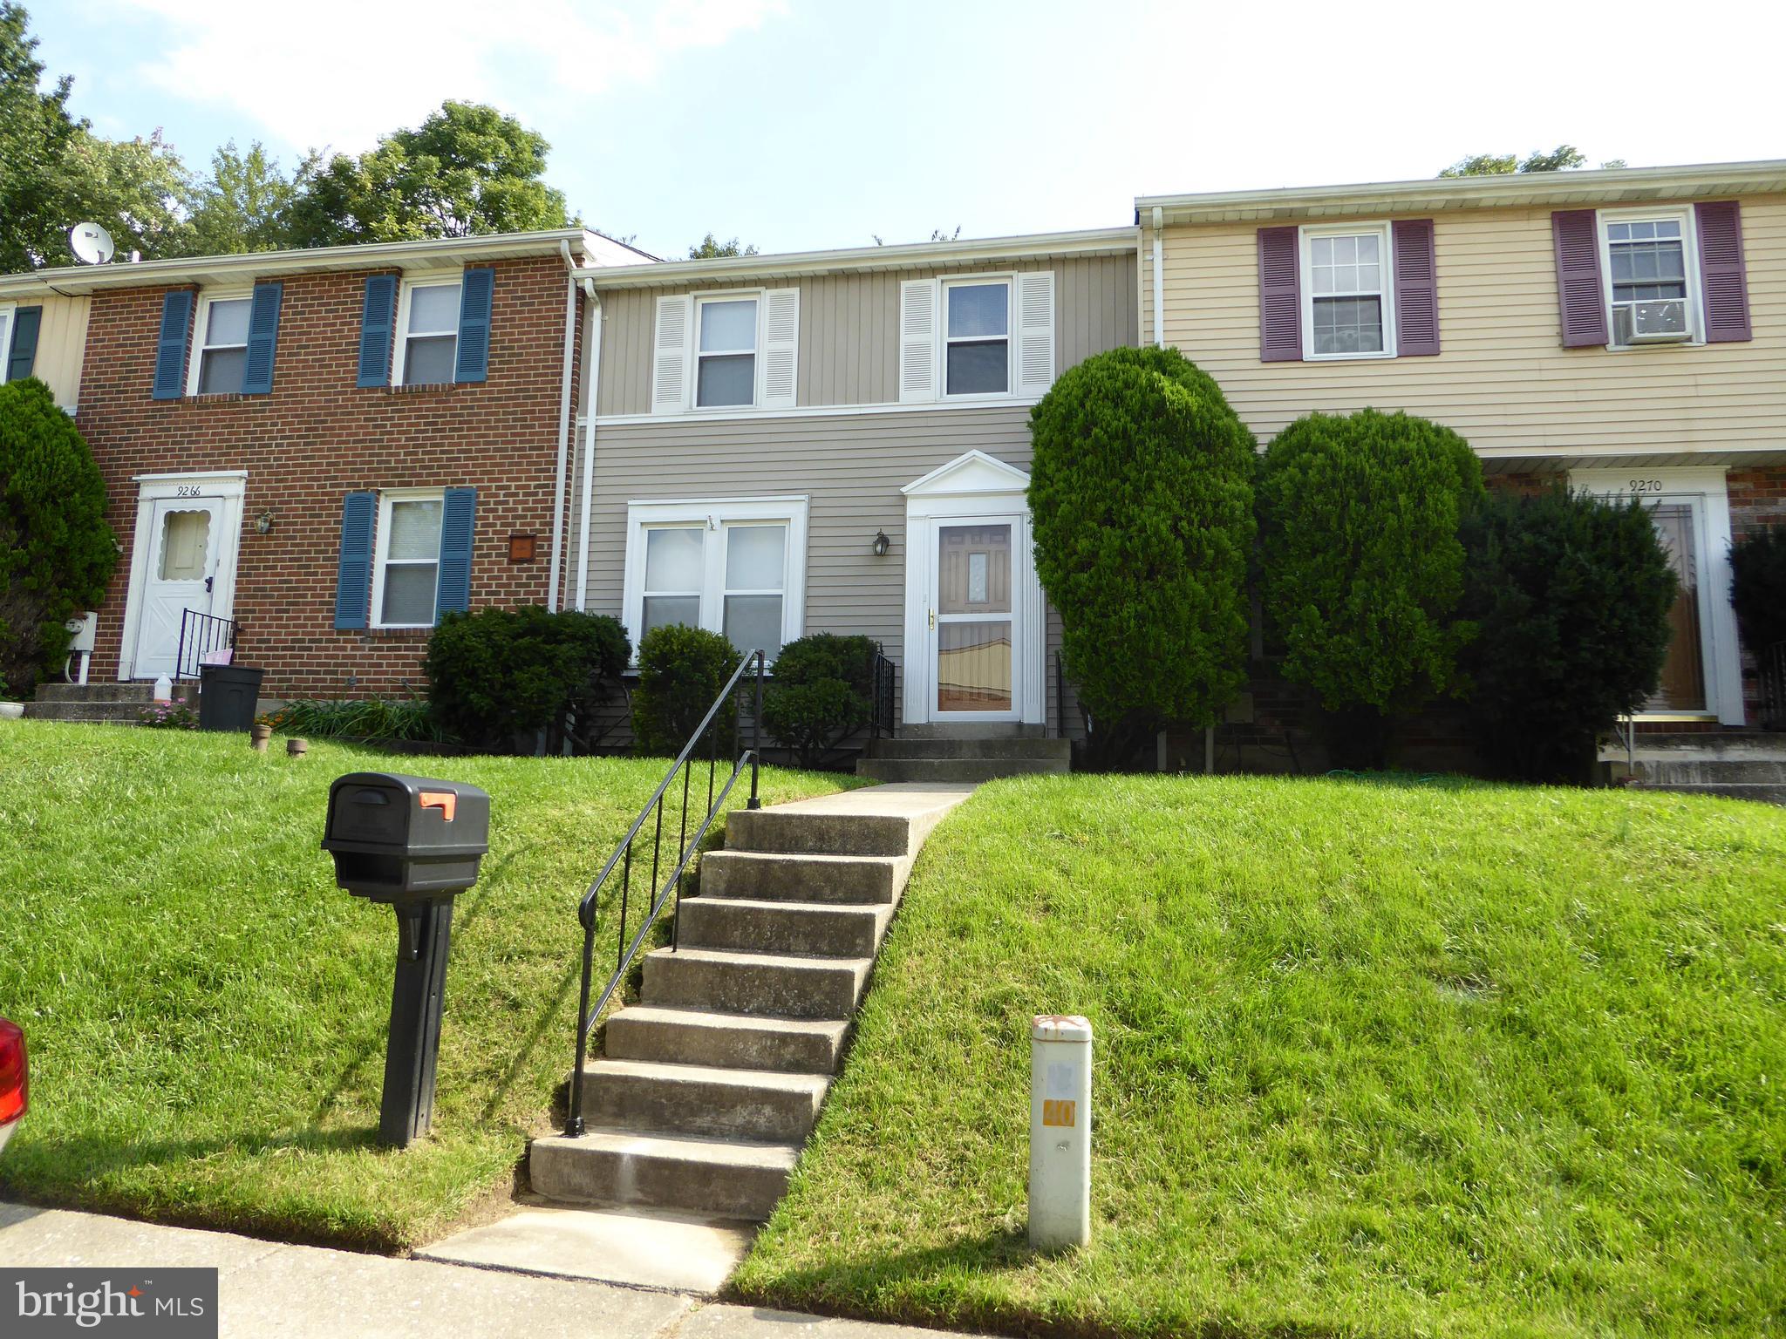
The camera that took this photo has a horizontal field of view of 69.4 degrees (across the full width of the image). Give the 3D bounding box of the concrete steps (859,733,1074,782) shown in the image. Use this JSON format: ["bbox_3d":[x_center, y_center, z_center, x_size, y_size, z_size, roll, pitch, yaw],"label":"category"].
[{"bbox_3d":[0.724,0.878,11.891,1.840,0.410,1.300,-1,-8,10],"label":"concrete steps"}]

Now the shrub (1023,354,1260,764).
[{"bbox_3d":[2.149,-0.965,11.198,1.893,3.875,1.799,-1,-8,10],"label":"shrub"}]

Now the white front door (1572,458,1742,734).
[{"bbox_3d":[6.930,-0.686,11.677,1.350,2.398,0.150,-1,-8,10],"label":"white front door"}]

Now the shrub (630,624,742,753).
[{"bbox_3d":[-1.957,0.221,12.236,0.989,1.323,0.939,-1,-8,10],"label":"shrub"}]

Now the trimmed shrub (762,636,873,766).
[{"bbox_3d":[-0.683,0.280,11.960,1.027,1.264,0.976,-1,-8,10],"label":"trimmed shrub"}]

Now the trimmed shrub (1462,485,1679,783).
[{"bbox_3d":[5.521,-0.265,10.575,1.512,2.549,1.436,-1,-8,10],"label":"trimmed shrub"}]

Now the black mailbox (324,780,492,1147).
[{"bbox_3d":[-1.800,1.055,4.755,0.340,1.298,0.536,0,-8,15],"label":"black mailbox"}]

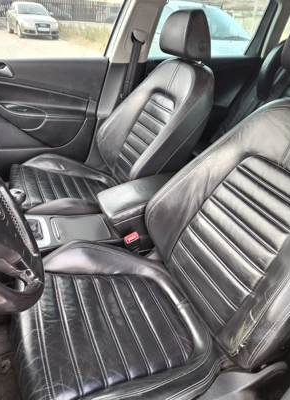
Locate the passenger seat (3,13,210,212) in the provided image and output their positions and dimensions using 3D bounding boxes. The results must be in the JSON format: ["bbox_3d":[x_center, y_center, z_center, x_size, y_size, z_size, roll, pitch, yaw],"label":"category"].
[{"bbox_3d":[-0.174,-0.320,1.344,0.870,0.920,0.530,-11,34,-21],"label":"passenger seat"}]

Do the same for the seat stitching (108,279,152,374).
[{"bbox_3d":[-0.053,0.355,0.900,0.016,0.015,0.353,2,28,-29],"label":"seat stitching"}]

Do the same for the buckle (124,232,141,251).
[{"bbox_3d":[-0.042,0.158,1.102,0.045,0.070,0.030,-23,38,-13],"label":"buckle"}]

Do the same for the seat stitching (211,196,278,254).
[{"bbox_3d":[0.277,0.063,0.872,0.016,0.015,0.297,19,20,-35],"label":"seat stitching"}]

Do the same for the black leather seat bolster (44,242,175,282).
[{"bbox_3d":[-0.123,0.205,1.036,0.450,0.115,0.110,7,26,-31],"label":"black leather seat bolster"}]

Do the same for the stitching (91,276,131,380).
[{"bbox_3d":[-0.104,0.349,0.871,0.016,0.015,0.358,2,28,-29],"label":"stitching"}]

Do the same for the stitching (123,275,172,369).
[{"bbox_3d":[-0.001,0.362,0.931,0.016,0.015,0.343,2,28,-29],"label":"stitching"}]

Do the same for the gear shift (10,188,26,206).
[{"bbox_3d":[-0.404,-0.006,0.955,0.050,0.068,0.048,-3,31,-26],"label":"gear shift"}]

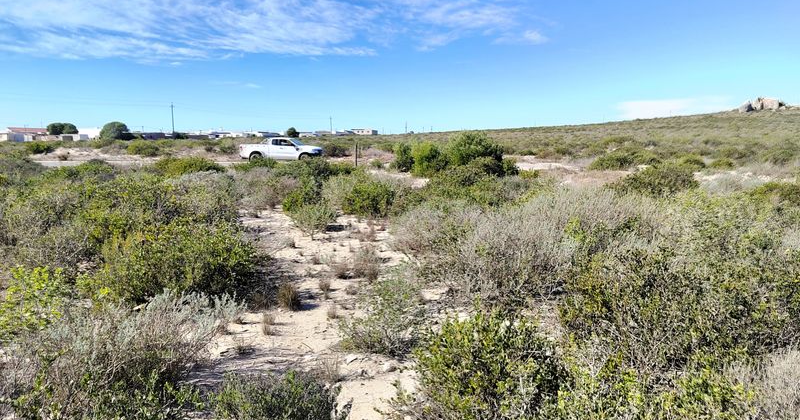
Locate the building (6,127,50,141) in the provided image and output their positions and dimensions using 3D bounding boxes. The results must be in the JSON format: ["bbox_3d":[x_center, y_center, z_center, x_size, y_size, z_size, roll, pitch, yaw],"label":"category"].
[{"bbox_3d":[-105.000,-21.200,150.000,7.500,4.000,10.500,6,10,38],"label":"building"}]

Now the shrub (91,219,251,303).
[{"bbox_3d":[-2.458,0.452,5.769,1.600,0.700,1.300,0,8,0],"label":"shrub"}]

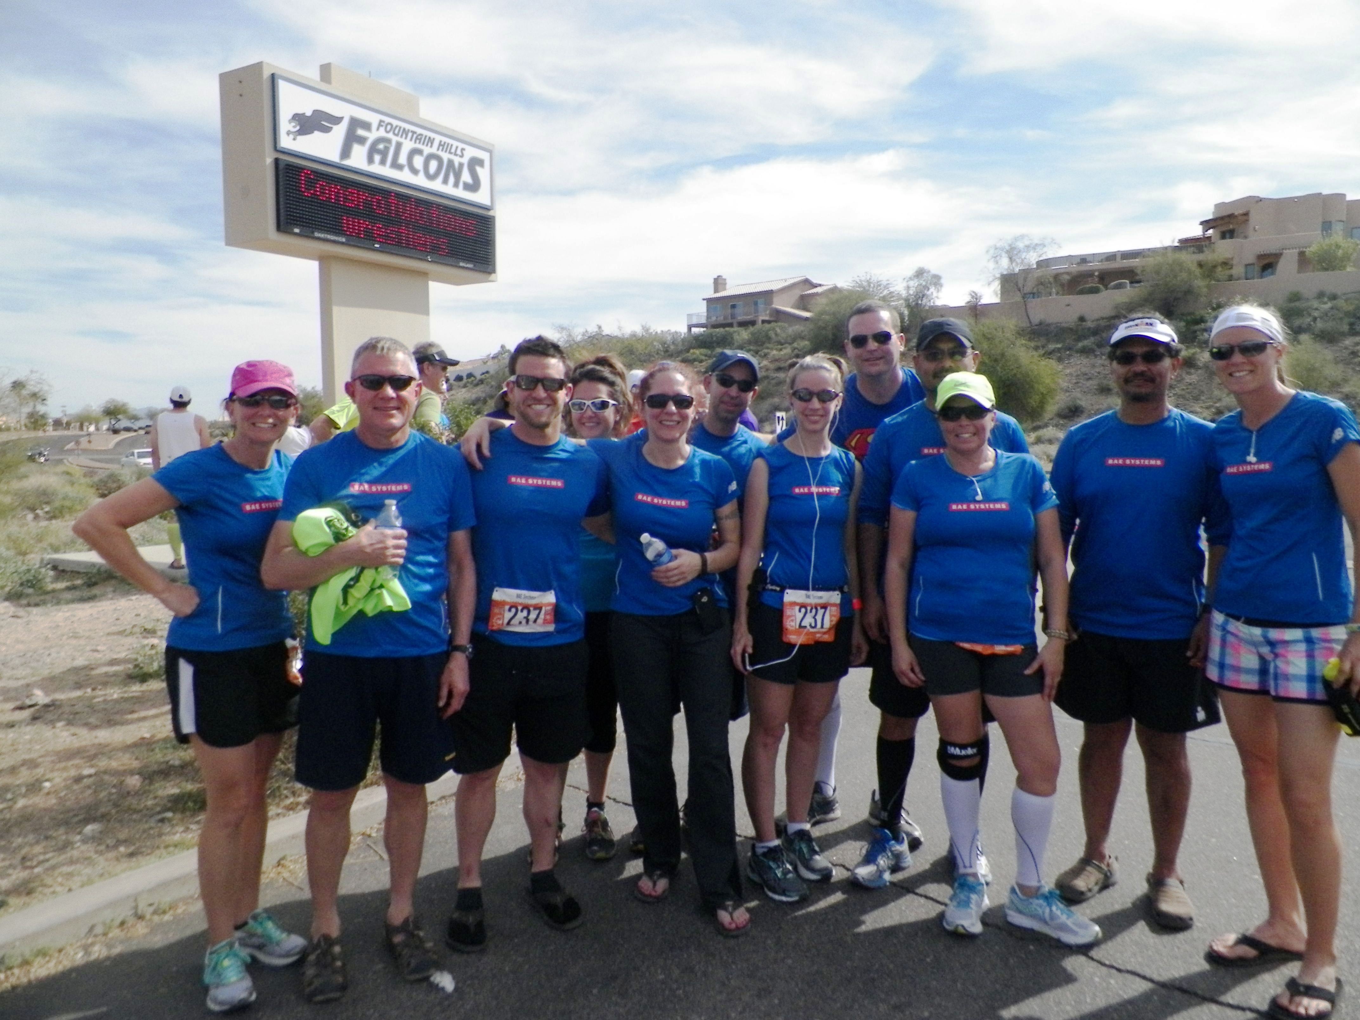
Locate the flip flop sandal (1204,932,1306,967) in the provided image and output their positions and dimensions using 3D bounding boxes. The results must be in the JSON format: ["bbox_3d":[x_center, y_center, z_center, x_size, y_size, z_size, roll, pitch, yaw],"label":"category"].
[{"bbox_3d":[1.577,1.175,2.677,0.275,0.055,0.100,-1,5,-13],"label":"flip flop sandal"}]

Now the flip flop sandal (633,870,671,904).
[{"bbox_3d":[-0.073,1.160,3.127,0.100,0.060,0.260,0,5,5],"label":"flip flop sandal"}]

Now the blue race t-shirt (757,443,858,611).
[{"bbox_3d":[0.407,0.059,3.120,0.305,0.545,0.220,-1,5,-6],"label":"blue race t-shirt"}]

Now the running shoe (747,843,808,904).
[{"bbox_3d":[0.304,1.131,3.106,0.100,0.120,0.268,-4,6,-32],"label":"running shoe"}]

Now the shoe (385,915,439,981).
[{"bbox_3d":[-0.766,1.193,2.760,0.110,0.105,0.285,-3,6,-26],"label":"shoe"}]

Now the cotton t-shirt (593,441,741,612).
[{"bbox_3d":[-0.048,0.039,2.870,0.440,0.540,0.280,0,5,10],"label":"cotton t-shirt"}]

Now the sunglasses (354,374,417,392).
[{"bbox_3d":[-0.739,-0.316,2.451,0.145,0.043,0.140,-3,6,-20],"label":"sunglasses"}]

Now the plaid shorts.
[{"bbox_3d":[1.527,0.358,2.500,0.260,0.250,0.340,-5,7,-38],"label":"plaid shorts"}]

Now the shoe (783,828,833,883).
[{"bbox_3d":[0.426,1.137,3.270,0.100,0.120,0.272,-3,6,-30],"label":"shoe"}]

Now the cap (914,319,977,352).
[{"bbox_3d":[0.844,-0.555,3.120,0.175,0.115,0.260,1,7,16],"label":"cap"}]

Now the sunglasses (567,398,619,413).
[{"bbox_3d":[-0.286,-0.348,3.270,0.145,0.043,0.155,2,6,13],"label":"sunglasses"}]

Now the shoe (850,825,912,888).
[{"bbox_3d":[0.657,1.114,3.190,0.110,0.125,0.290,4,7,43],"label":"shoe"}]

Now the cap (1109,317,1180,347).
[{"bbox_3d":[1.335,-0.516,2.830,0.180,0.085,0.250,6,10,31],"label":"cap"}]

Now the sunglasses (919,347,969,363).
[{"bbox_3d":[0.825,-0.483,3.070,0.145,0.045,0.150,-1,5,14],"label":"sunglasses"}]

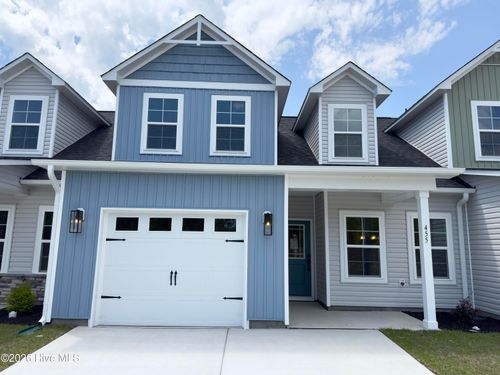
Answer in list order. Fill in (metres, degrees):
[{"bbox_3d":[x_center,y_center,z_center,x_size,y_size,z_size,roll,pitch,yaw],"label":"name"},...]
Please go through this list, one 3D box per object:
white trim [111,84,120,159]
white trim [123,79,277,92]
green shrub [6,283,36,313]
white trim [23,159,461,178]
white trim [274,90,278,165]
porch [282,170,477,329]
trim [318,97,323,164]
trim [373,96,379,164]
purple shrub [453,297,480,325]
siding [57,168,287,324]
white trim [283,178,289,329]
[{"bbox_3d":[-3.586,-1.730,9.365,0.073,2.093,0.080,1,-9,-2],"label":"white trim"},{"bbox_3d":[-1.417,-2.819,9.553,4.250,0.191,0.050,1,-9,-2],"label":"white trim"},{"bbox_3d":[-4.978,2.387,7.554,0.540,0.595,0.560,1,-9,-2],"label":"green shrub"},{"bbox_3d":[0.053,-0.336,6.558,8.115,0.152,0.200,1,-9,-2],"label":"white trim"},{"bbox_3d":[0.726,-1.628,9.509,0.077,2.102,0.080,1,-9,-2],"label":"white trim"},{"bbox_3d":[2.417,1.298,7.508,3.510,3.020,2.350,1,-9,-2],"label":"porch"},{"bbox_3d":[1.947,-1.572,9.596,0.073,1.922,0.080,1,-9,-2],"label":"trim"},{"bbox_3d":[3.507,-1.578,9.654,0.069,1.972,0.080,1,-9,-2],"label":"trim"},{"bbox_3d":[4.672,2.614,7.490,0.540,0.480,0.520,1,-9,-2],"label":"purple shrub"},{"bbox_3d":[-1.466,1.086,6.654,4.286,2.764,0.140,1,-9,-2],"label":"siding"},{"bbox_3d":[0.707,1.168,6.711,0.071,2.859,0.080,1,-9,-2],"label":"white trim"}]

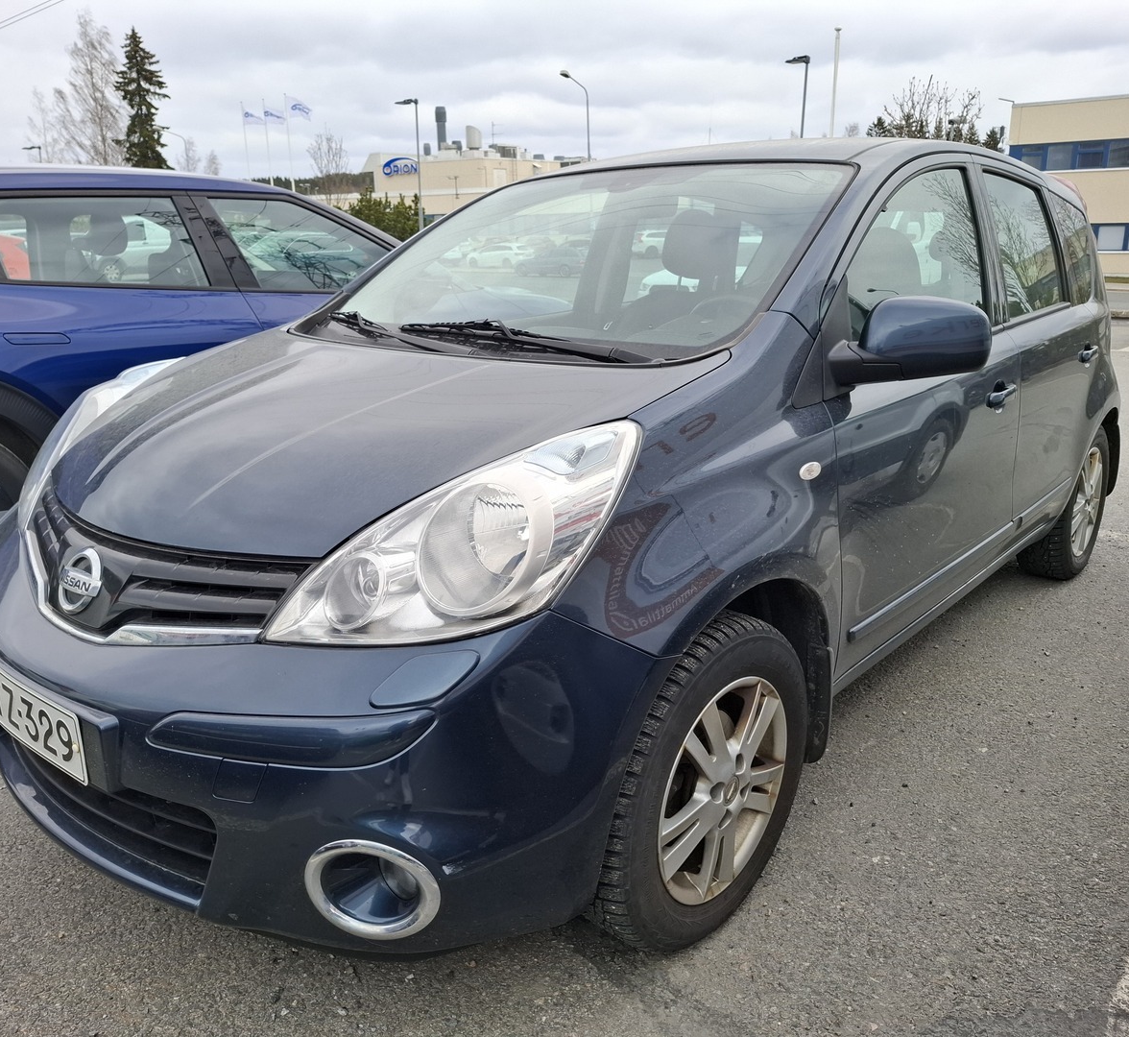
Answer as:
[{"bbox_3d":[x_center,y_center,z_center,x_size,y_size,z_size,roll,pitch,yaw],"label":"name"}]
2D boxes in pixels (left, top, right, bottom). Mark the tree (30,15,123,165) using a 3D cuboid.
[{"bbox_3d":[-29.231,-22.660,57.476,7.200,16.204,6.800,-8,17,-24],"label":"tree"}]

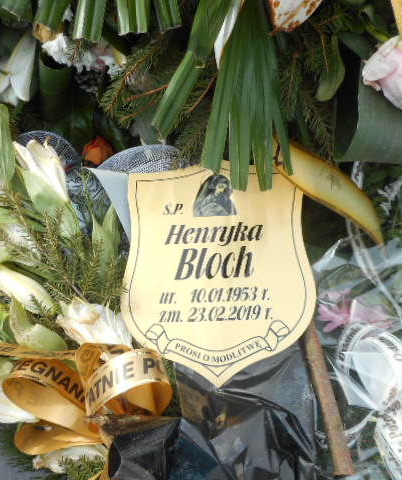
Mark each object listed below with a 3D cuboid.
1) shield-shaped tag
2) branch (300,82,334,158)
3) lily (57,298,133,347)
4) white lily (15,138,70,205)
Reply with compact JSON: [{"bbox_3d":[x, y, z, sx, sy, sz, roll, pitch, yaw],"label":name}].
[{"bbox_3d":[0.019,0.041,0.500,0.208,0.252,0.012,-1,20,0],"label":"shield-shaped tag"},{"bbox_3d":[0.132,-0.137,0.530,0.035,0.095,0.025,-20,-15,-6],"label":"branch"},{"bbox_3d":[-0.116,0.091,0.510,0.085,0.055,0.060,22,10,-34],"label":"lily"},{"bbox_3d":[-0.183,-0.080,0.530,0.050,0.090,0.055,-30,27,2],"label":"white lily"}]

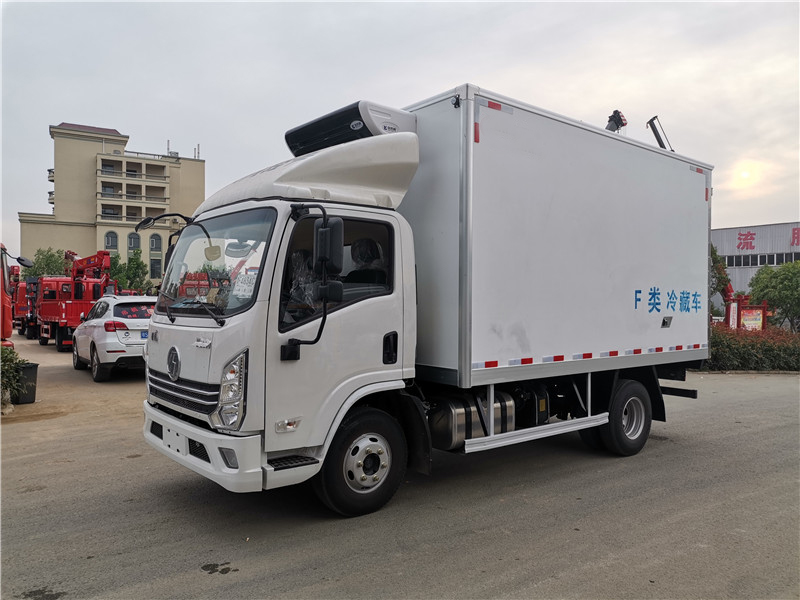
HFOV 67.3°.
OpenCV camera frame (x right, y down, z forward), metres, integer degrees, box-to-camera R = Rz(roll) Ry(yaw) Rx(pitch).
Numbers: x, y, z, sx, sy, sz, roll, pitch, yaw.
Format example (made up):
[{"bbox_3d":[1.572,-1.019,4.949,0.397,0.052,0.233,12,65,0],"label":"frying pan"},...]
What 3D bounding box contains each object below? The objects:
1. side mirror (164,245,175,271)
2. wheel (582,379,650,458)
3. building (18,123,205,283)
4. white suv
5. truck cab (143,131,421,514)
[{"bbox_3d":[-2.145,-0.369,5.708,0.100,0.350,0.200,1,0,-39],"label":"side mirror"},{"bbox_3d":[2.357,1.241,6.566,0.810,0.810,0.460,1,0,-39],"label":"wheel"},{"bbox_3d":[-46.100,-11.790,96.200,25.000,27.000,17.000,1,0,-31],"label":"building"},{"bbox_3d":[-6.000,0.778,13.400,1.860,1.680,4.550,1,0,-36],"label":"white suv"},{"bbox_3d":[-1.045,0.125,4.889,1.550,2.950,2.060,1,0,-39],"label":"truck cab"}]

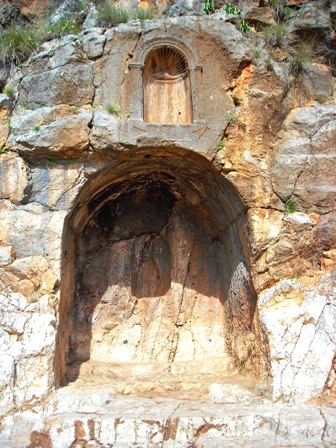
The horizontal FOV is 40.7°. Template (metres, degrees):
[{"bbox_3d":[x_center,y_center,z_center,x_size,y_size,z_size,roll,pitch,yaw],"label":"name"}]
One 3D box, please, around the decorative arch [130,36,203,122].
[{"bbox_3d":[-0.040,-2.646,8.679,1.373,2.054,0.480,0,-25,-5],"label":"decorative arch"}]

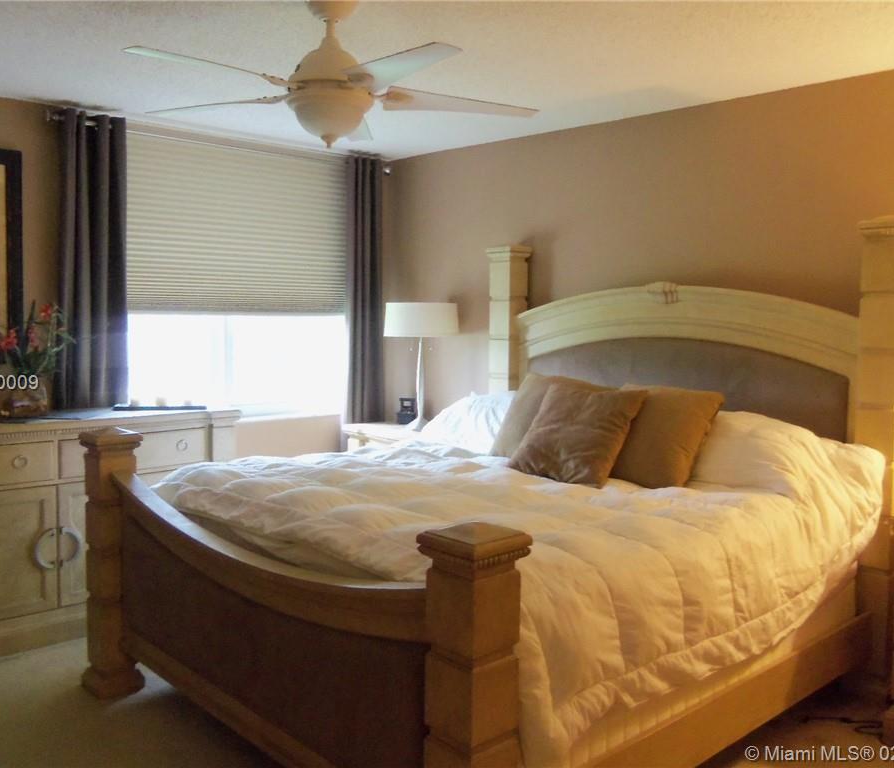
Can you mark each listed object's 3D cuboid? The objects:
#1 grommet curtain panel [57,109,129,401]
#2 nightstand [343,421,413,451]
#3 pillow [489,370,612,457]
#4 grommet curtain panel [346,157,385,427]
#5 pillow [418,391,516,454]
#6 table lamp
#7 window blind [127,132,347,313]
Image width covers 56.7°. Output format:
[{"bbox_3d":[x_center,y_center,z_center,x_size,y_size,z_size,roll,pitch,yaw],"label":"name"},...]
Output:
[{"bbox_3d":[-1.796,-0.146,4.218,0.308,2.417,0.112,-3,5,-43],"label":"grommet curtain panel"},{"bbox_3d":[-0.227,0.678,5.029,0.505,0.771,0.785,-3,5,-43],"label":"nightstand"},{"bbox_3d":[0.481,0.160,3.897,0.468,0.458,0.159,5,-33,47],"label":"pillow"},{"bbox_3d":[-0.535,-0.227,5.375,0.258,2.448,0.112,-3,5,-43],"label":"grommet curtain panel"},{"bbox_3d":[0.318,0.195,4.105,0.748,0.206,0.468,5,43,47],"label":"pillow"},{"bbox_3d":[-0.150,-0.103,4.956,0.442,0.766,0.442,1,4,0],"label":"table lamp"},{"bbox_3d":[-1.164,-0.895,4.833,1.477,0.963,0.066,-3,5,-43],"label":"window blind"}]

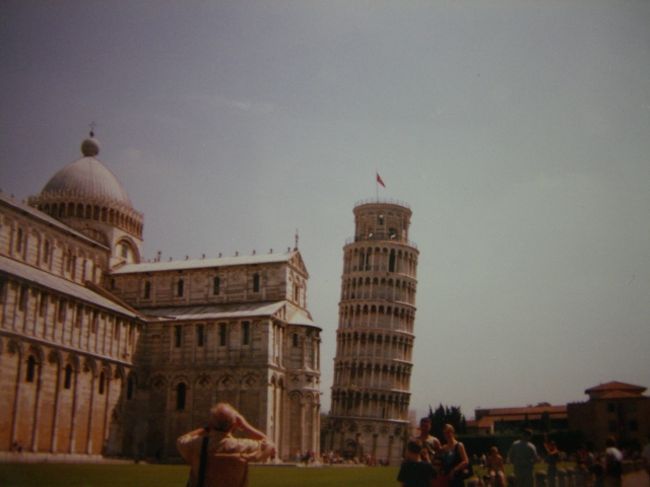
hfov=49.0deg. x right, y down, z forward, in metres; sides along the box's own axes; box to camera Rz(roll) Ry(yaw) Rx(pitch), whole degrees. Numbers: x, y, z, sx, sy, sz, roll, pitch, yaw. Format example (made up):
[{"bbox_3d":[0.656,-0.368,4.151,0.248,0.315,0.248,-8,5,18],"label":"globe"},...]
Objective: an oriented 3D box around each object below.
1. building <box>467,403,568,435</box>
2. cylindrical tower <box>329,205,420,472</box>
[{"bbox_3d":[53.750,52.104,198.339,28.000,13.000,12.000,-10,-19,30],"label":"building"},{"bbox_3d":[10.860,17.624,151.812,16.500,56.000,16.500,5,-15,1],"label":"cylindrical tower"}]

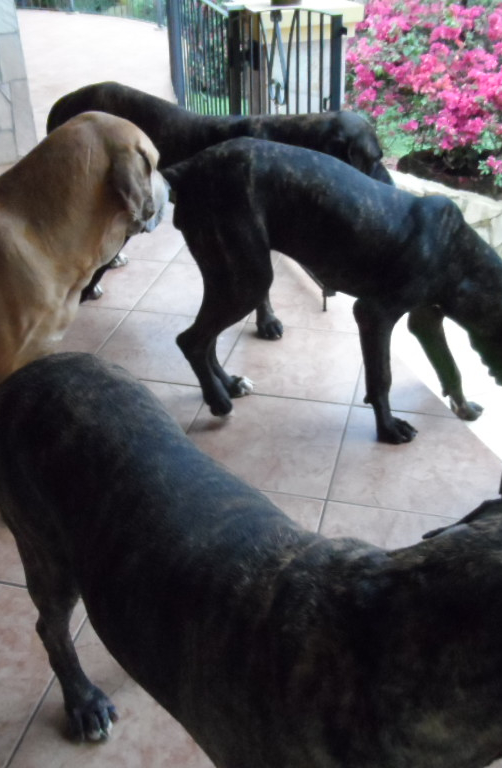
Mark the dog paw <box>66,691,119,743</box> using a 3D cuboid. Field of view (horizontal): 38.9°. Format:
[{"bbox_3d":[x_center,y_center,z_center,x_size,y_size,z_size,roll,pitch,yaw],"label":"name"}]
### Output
[{"bbox_3d":[-0.272,0.567,1.215,0.078,0.053,0.094,-21,39,-25],"label":"dog paw"}]

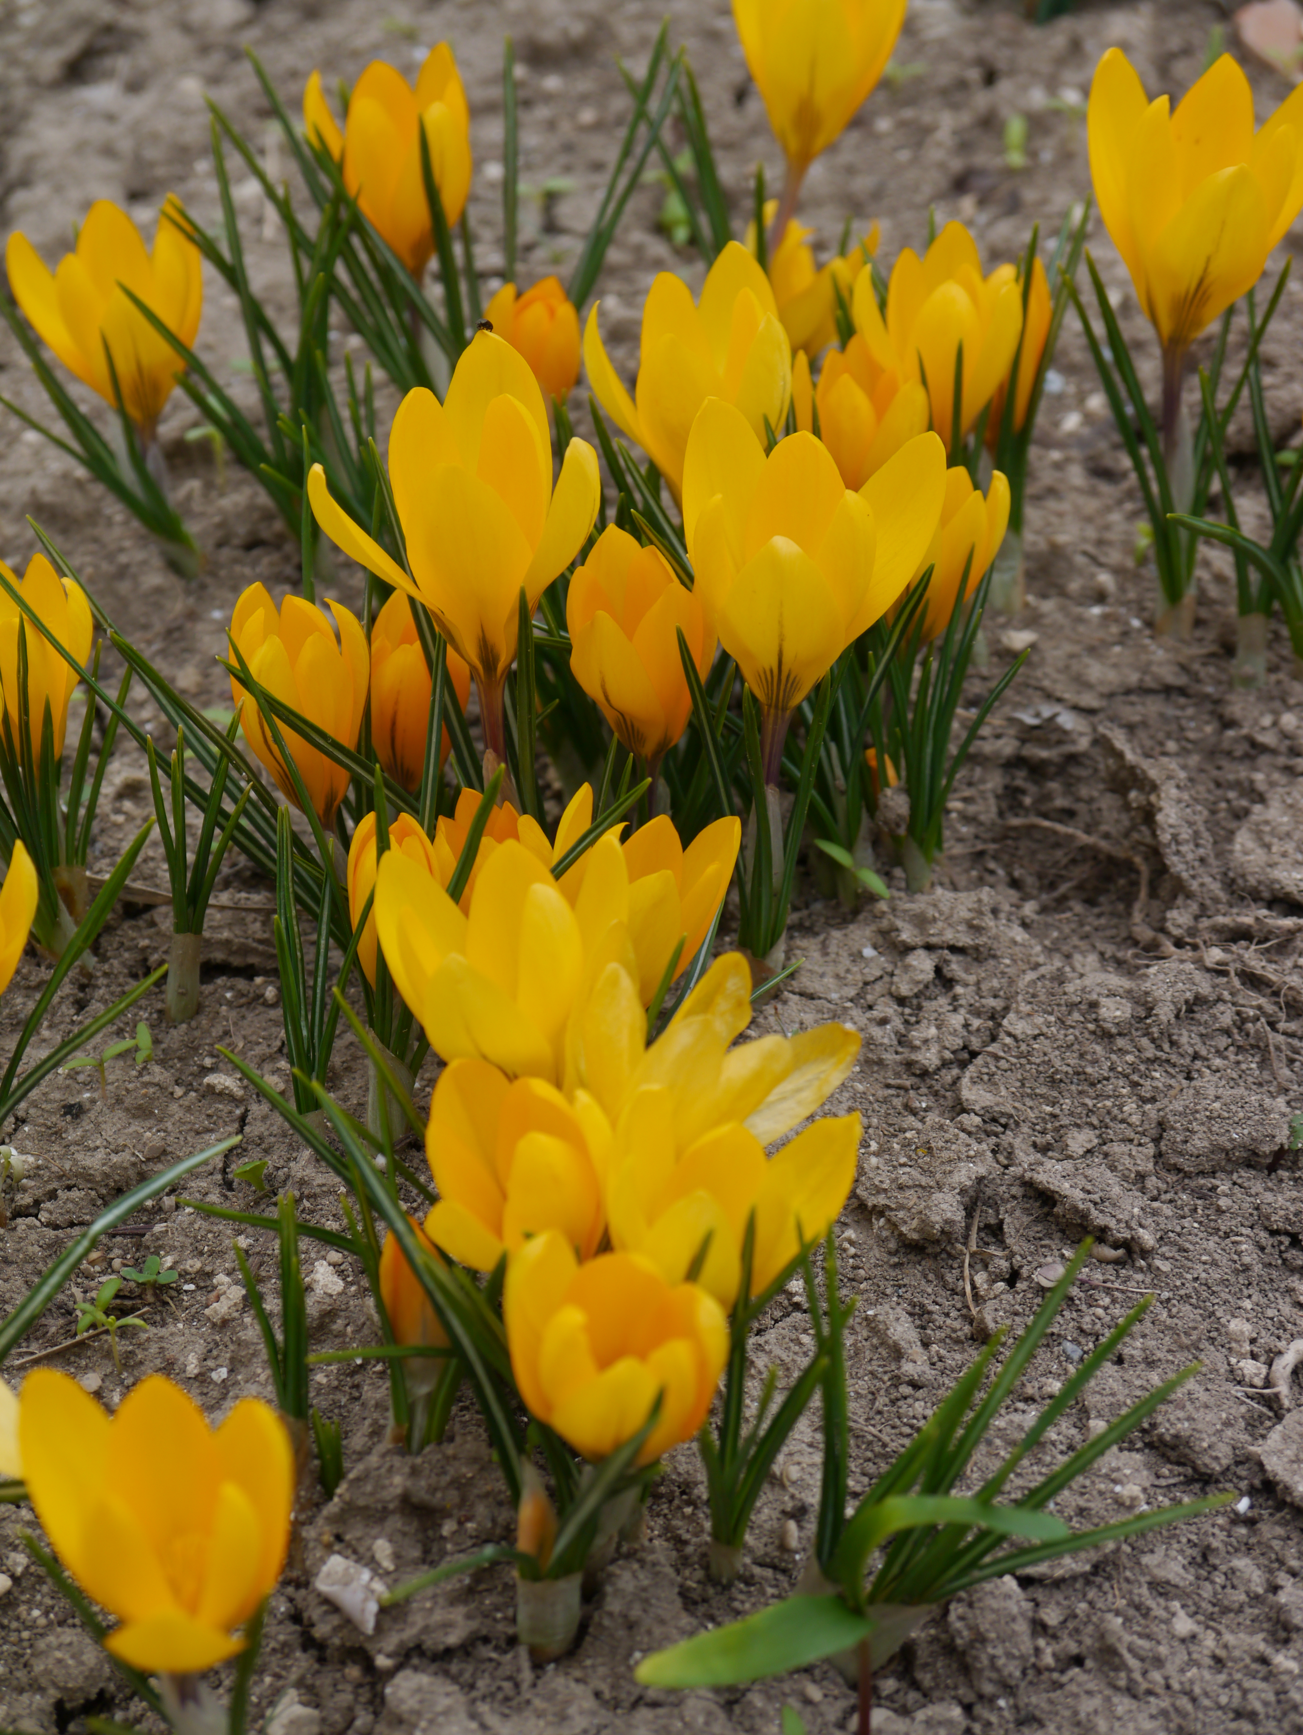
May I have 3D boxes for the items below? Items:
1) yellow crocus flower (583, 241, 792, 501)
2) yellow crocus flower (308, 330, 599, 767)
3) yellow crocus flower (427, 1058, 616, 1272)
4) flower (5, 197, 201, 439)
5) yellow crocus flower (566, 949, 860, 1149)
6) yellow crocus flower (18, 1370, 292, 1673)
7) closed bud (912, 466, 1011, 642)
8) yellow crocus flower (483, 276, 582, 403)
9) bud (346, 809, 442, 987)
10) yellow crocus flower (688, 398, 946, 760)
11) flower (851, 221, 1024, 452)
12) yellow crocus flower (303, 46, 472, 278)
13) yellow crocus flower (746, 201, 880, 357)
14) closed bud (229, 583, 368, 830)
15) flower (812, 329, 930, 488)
[{"bbox_3d":[0.004,-0.067,0.605,0.029,0.037,0.028,3,33,-2],"label":"yellow crocus flower"},{"bbox_3d":[-0.025,-0.036,0.527,0.036,0.055,0.036,-5,35,-2],"label":"yellow crocus flower"},{"bbox_3d":[-0.014,0.035,0.446,0.020,0.025,0.020,-5,35,-2],"label":"yellow crocus flower"},{"bbox_3d":[-0.079,-0.076,0.603,0.027,0.034,0.027,-18,34,-5],"label":"flower"},{"bbox_3d":[0.007,0.028,0.469,0.031,0.027,0.031,16,34,2],"label":"yellow crocus flower"},{"bbox_3d":[-0.049,0.068,0.411,0.027,0.031,0.027,-11,35,-8],"label":"yellow crocus flower"},{"bbox_3d":[0.038,-0.037,0.534,0.014,0.025,0.014,20,34,2],"label":"closed bud"},{"bbox_3d":[-0.018,-0.080,0.655,0.015,0.024,0.015,0,33,0],"label":"yellow crocus flower"},{"bbox_3d":[-0.032,0.006,0.531,0.012,0.027,0.012,-2,33,1],"label":"bud"},{"bbox_3d":[0.018,-0.035,0.550,0.034,0.043,0.032,5,33,-3],"label":"yellow crocus flower"},{"bbox_3d":[0.040,-0.071,0.581,0.024,0.031,0.024,1,35,4],"label":"flower"},{"bbox_3d":[-0.040,-0.104,0.636,0.026,0.034,0.026,-9,35,-2],"label":"yellow crocus flower"},{"bbox_3d":[0.024,-0.084,0.632,0.020,0.027,0.020,1,35,2],"label":"yellow crocus flower"},{"bbox_3d":[-0.046,-0.020,0.562,0.018,0.036,0.018,-7,33,4],"label":"closed bud"},{"bbox_3d":[0.031,-0.064,0.610,0.018,0.025,0.018,0,33,0],"label":"flower"}]

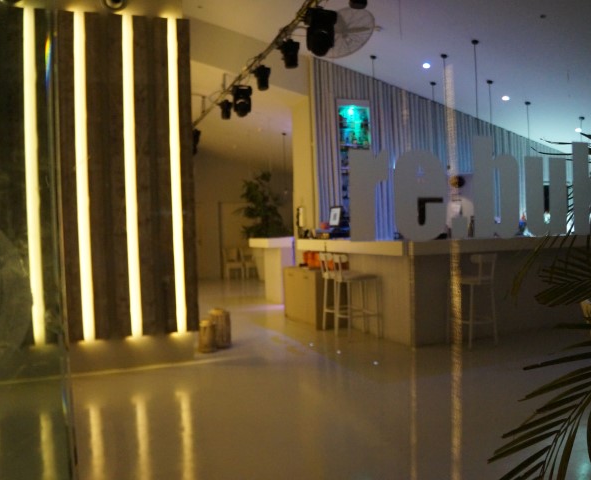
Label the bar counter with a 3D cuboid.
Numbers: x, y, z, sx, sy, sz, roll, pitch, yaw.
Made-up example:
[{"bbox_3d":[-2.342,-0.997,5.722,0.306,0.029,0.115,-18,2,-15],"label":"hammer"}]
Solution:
[{"bbox_3d":[1.944,0.542,7.802,2.950,1.150,3.100,-2,1,-25],"label":"bar counter"}]

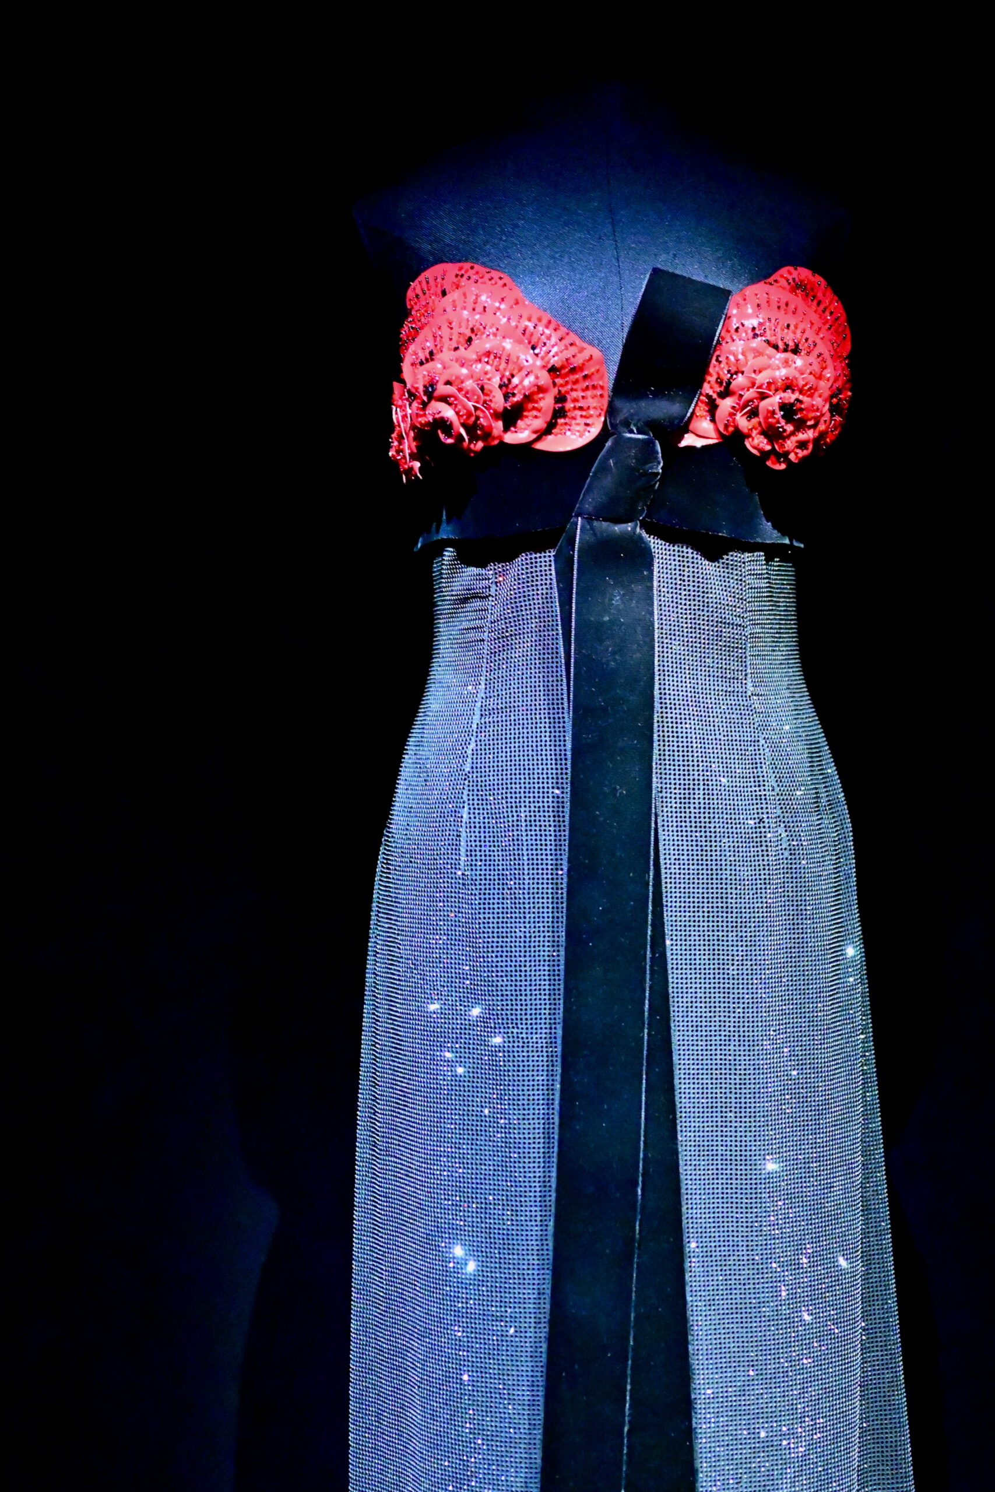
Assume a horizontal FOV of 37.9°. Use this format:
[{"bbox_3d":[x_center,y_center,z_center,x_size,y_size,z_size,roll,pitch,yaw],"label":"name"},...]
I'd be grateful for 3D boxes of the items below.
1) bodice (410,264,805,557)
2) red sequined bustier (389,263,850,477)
[{"bbox_3d":[0.085,-0.238,1.100,0.300,0.195,0.220,-1,0,-2],"label":"bodice"},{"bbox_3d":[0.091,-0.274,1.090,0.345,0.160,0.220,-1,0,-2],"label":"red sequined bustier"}]

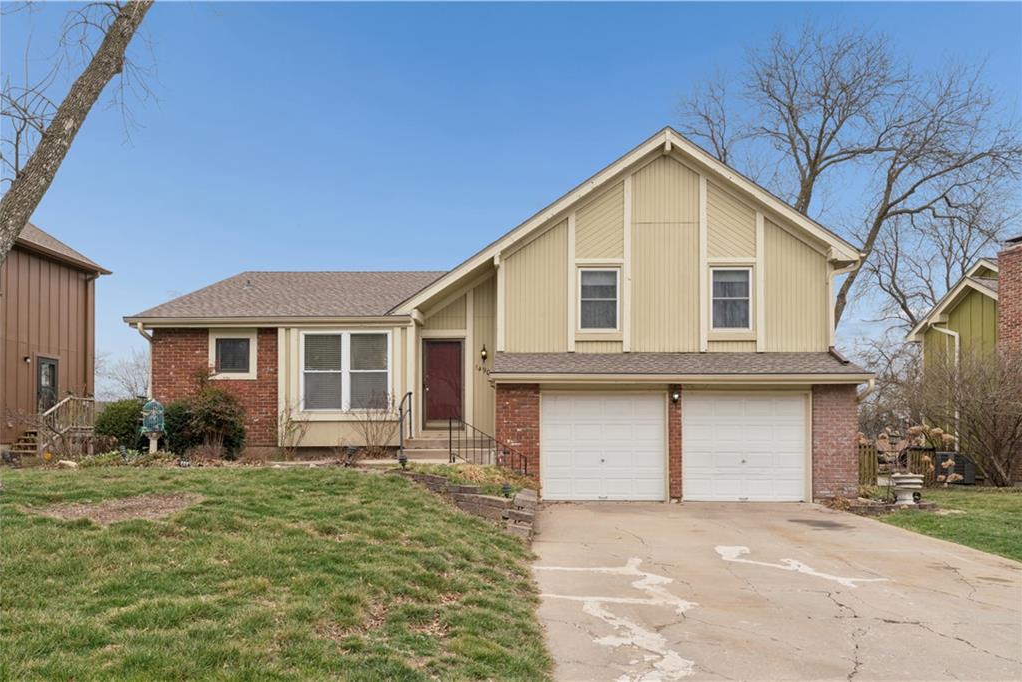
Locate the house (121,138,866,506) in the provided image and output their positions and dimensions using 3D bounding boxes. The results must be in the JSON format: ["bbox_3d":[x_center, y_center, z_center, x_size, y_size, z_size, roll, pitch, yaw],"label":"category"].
[{"bbox_3d":[-0.650,-0.580,17.800,15.500,7.550,9.600,0,0,1],"label":"house"}]

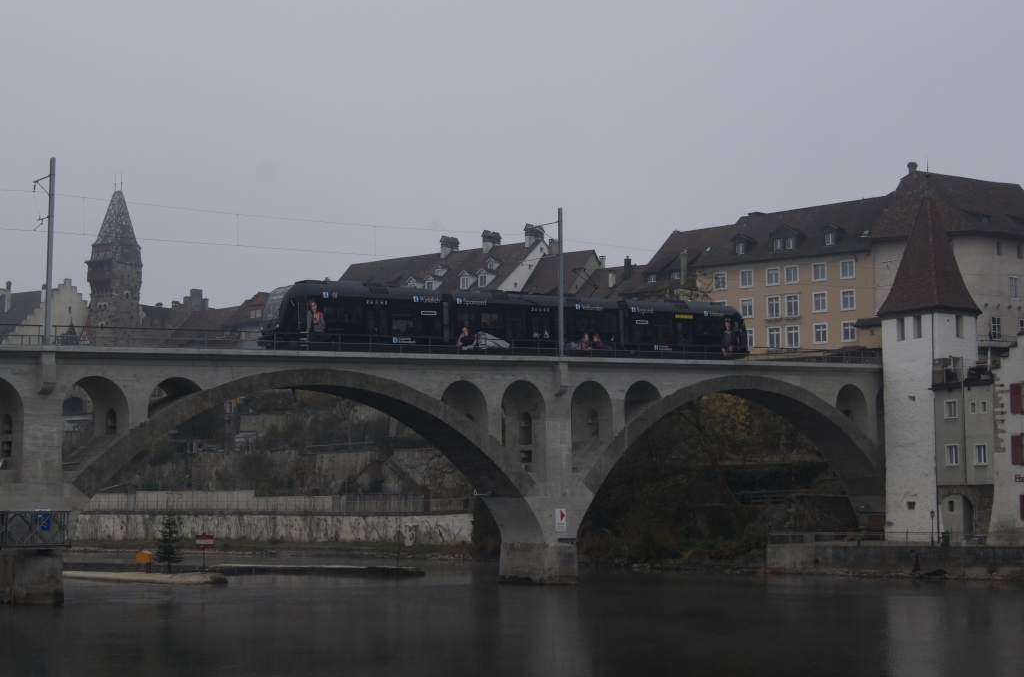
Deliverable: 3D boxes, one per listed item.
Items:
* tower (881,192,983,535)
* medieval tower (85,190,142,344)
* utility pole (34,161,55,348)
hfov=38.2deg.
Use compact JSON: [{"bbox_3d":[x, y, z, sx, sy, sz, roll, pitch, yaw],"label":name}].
[{"bbox_3d":[29.917,1.830,105.780,5.000,25.196,5.000,3,-6,-33],"label":"tower"},{"bbox_3d":[-71.777,-11.155,266.850,6.600,31.576,6.600,-3,-6,27],"label":"medieval tower"},{"bbox_3d":[-22.908,-4.088,72.068,0.350,9.148,2.400,4,-7,-37],"label":"utility pole"}]

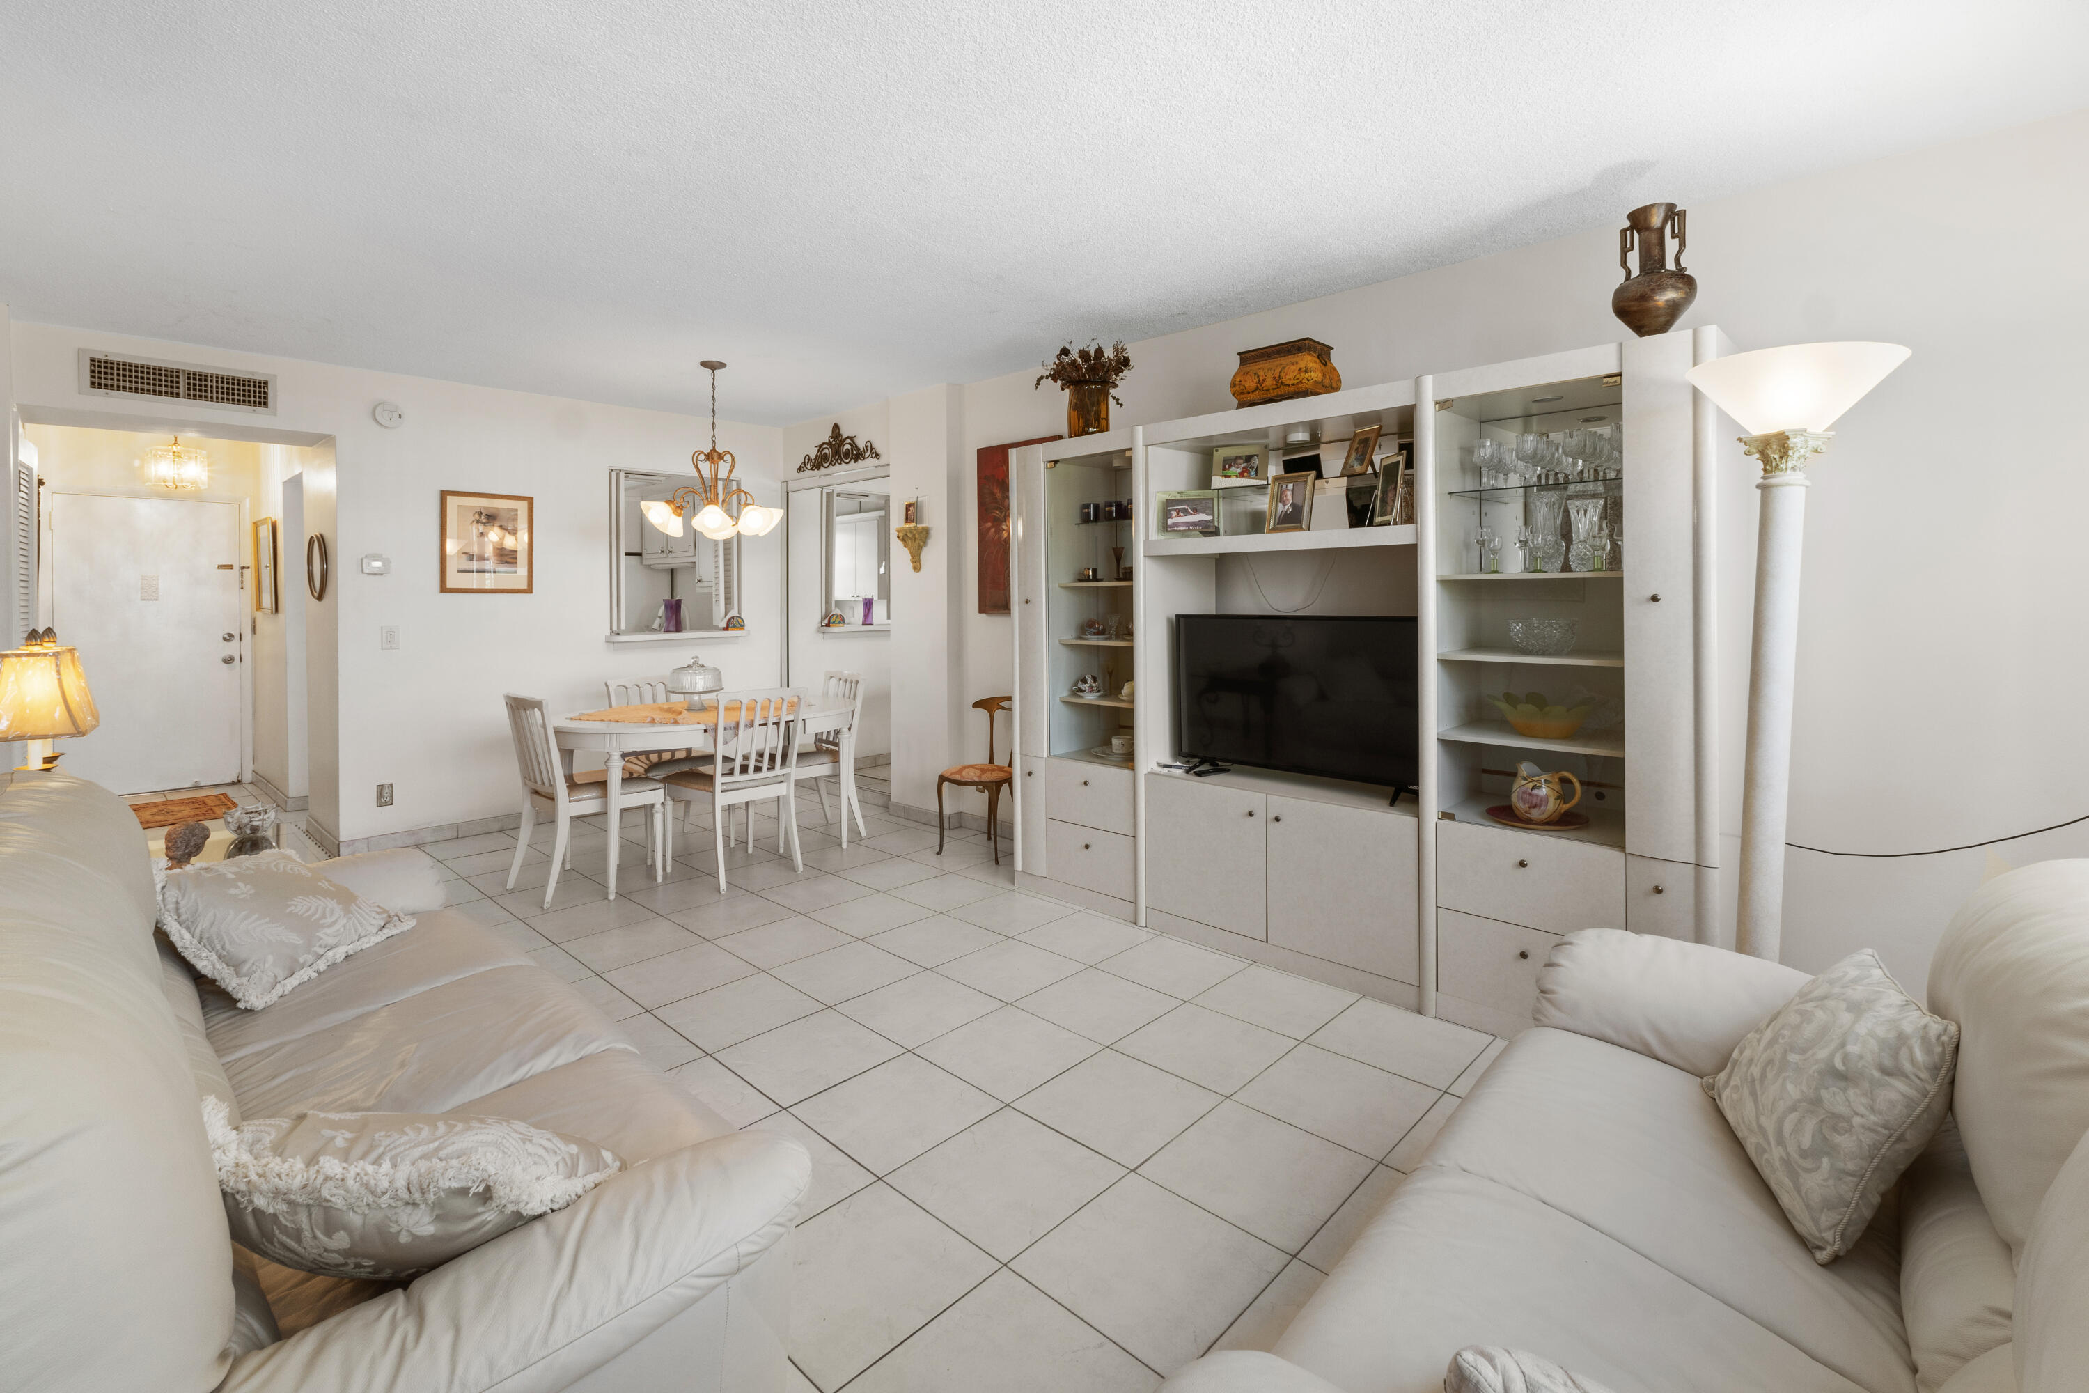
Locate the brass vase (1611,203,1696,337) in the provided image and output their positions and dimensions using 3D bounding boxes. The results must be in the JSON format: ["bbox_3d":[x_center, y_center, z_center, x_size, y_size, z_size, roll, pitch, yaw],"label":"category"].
[{"bbox_3d":[1.687,-1.161,2.410,0.193,0.352,0.197,-5,7,-43],"label":"brass vase"}]

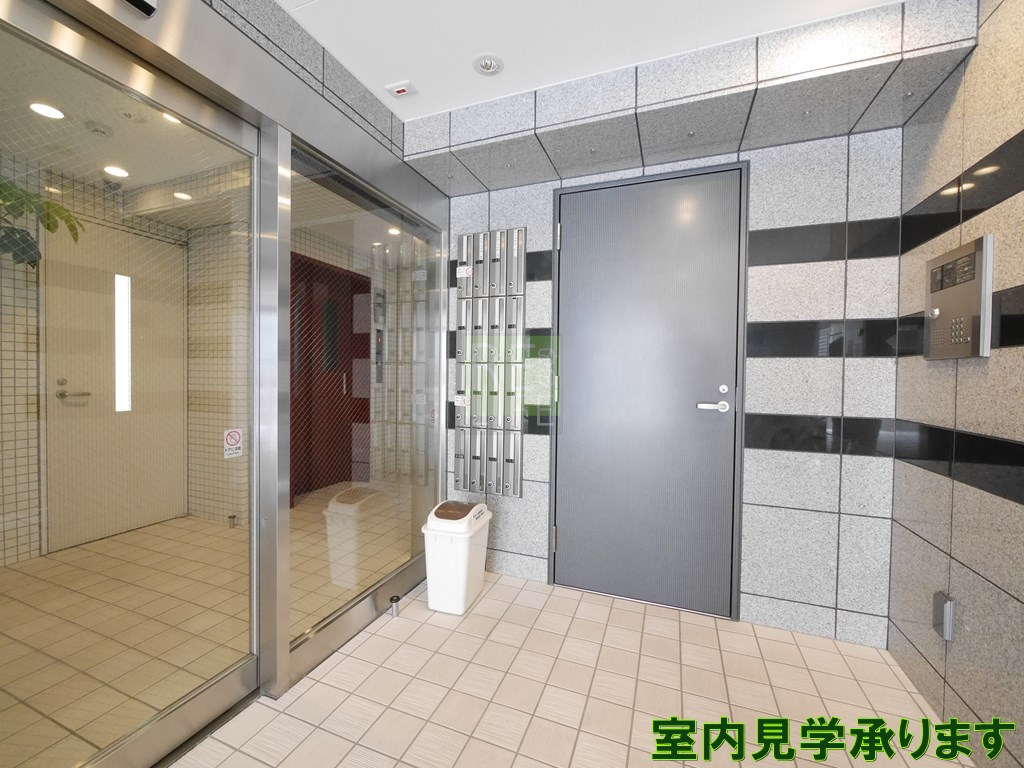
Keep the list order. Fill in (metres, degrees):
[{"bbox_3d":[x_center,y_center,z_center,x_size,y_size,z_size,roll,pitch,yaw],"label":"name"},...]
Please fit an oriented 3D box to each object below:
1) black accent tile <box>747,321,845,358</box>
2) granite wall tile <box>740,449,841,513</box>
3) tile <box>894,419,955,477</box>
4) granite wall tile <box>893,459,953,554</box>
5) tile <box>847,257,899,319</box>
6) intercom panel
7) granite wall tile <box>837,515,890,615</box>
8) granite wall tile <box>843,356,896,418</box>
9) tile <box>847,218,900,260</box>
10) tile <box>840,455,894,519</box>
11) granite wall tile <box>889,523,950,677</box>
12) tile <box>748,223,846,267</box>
[{"bbox_3d":[1.214,-0.191,1.785,0.355,0.156,0.020,1,1,21],"label":"black accent tile"},{"bbox_3d":[1.206,0.415,1.797,0.355,0.247,0.020,1,1,21],"label":"granite wall tile"},{"bbox_3d":[1.483,0.225,1.489,0.022,0.155,0.366,1,1,21],"label":"tile"},{"bbox_3d":[1.480,0.426,1.492,0.022,0.246,0.366,1,1,21],"label":"granite wall tile"},{"bbox_3d":[1.468,-0.387,1.695,0.170,0.244,0.022,1,1,21],"label":"tile"},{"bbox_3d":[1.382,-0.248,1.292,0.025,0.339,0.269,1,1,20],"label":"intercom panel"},{"bbox_3d":[1.450,0.745,1.711,0.174,0.403,0.020,1,1,21],"label":"granite wall tile"},{"bbox_3d":[1.446,0.014,1.682,0.169,0.242,0.020,1,1,20],"label":"granite wall tile"},{"bbox_3d":[1.452,-0.581,1.670,0.170,0.155,0.020,1,1,20],"label":"tile"},{"bbox_3d":[1.458,0.422,1.708,0.170,0.246,0.022,1,1,21],"label":"tile"},{"bbox_3d":[1.473,0.749,1.495,0.020,0.403,0.368,1,1,21],"label":"granite wall tile"},{"bbox_3d":[1.221,-0.592,1.785,0.352,0.156,0.022,1,1,21],"label":"tile"}]

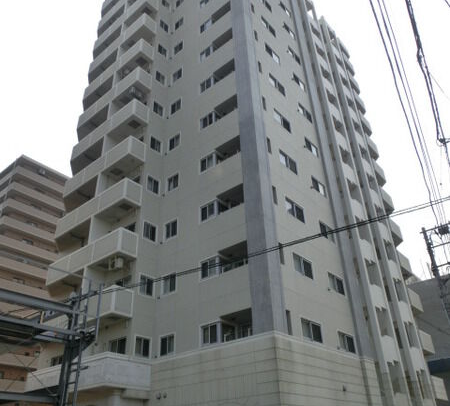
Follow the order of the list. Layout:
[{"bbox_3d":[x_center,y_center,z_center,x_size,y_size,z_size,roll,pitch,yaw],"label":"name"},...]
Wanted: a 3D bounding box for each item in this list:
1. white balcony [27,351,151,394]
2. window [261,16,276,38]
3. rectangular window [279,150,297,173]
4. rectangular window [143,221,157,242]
[{"bbox_3d":[-6.740,8.611,20.006,6.840,1.310,2.400,-26,-39,33],"label":"white balcony"},{"bbox_3d":[3.030,-12.006,28.459,0.120,0.813,1.558,-26,-40,32],"label":"window"},{"bbox_3d":[3.387,-2.133,22.027,0.120,0.813,1.558,-26,-40,32],"label":"rectangular window"},{"bbox_3d":[-3.939,1.518,21.803,0.120,0.950,0.880,-26,-39,33],"label":"rectangular window"}]

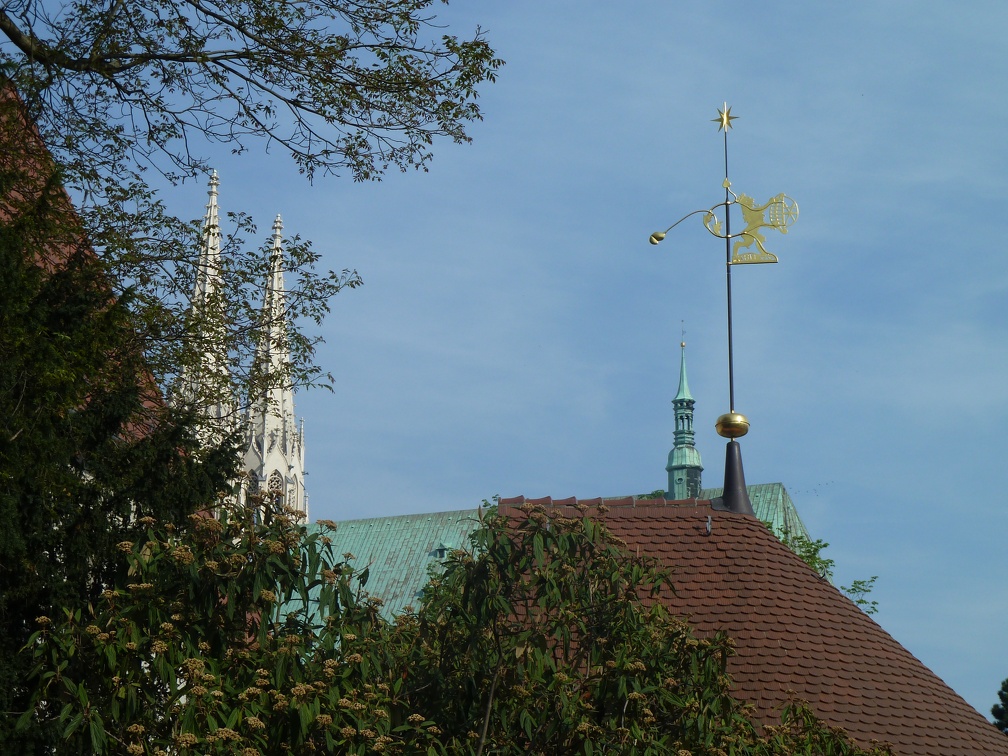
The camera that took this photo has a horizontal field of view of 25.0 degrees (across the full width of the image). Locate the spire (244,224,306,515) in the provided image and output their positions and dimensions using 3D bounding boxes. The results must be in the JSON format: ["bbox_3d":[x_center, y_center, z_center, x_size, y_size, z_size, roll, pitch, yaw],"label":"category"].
[{"bbox_3d":[-25.556,-0.309,251.194,8.000,37.400,8.000,-6,-17,22],"label":"spire"}]

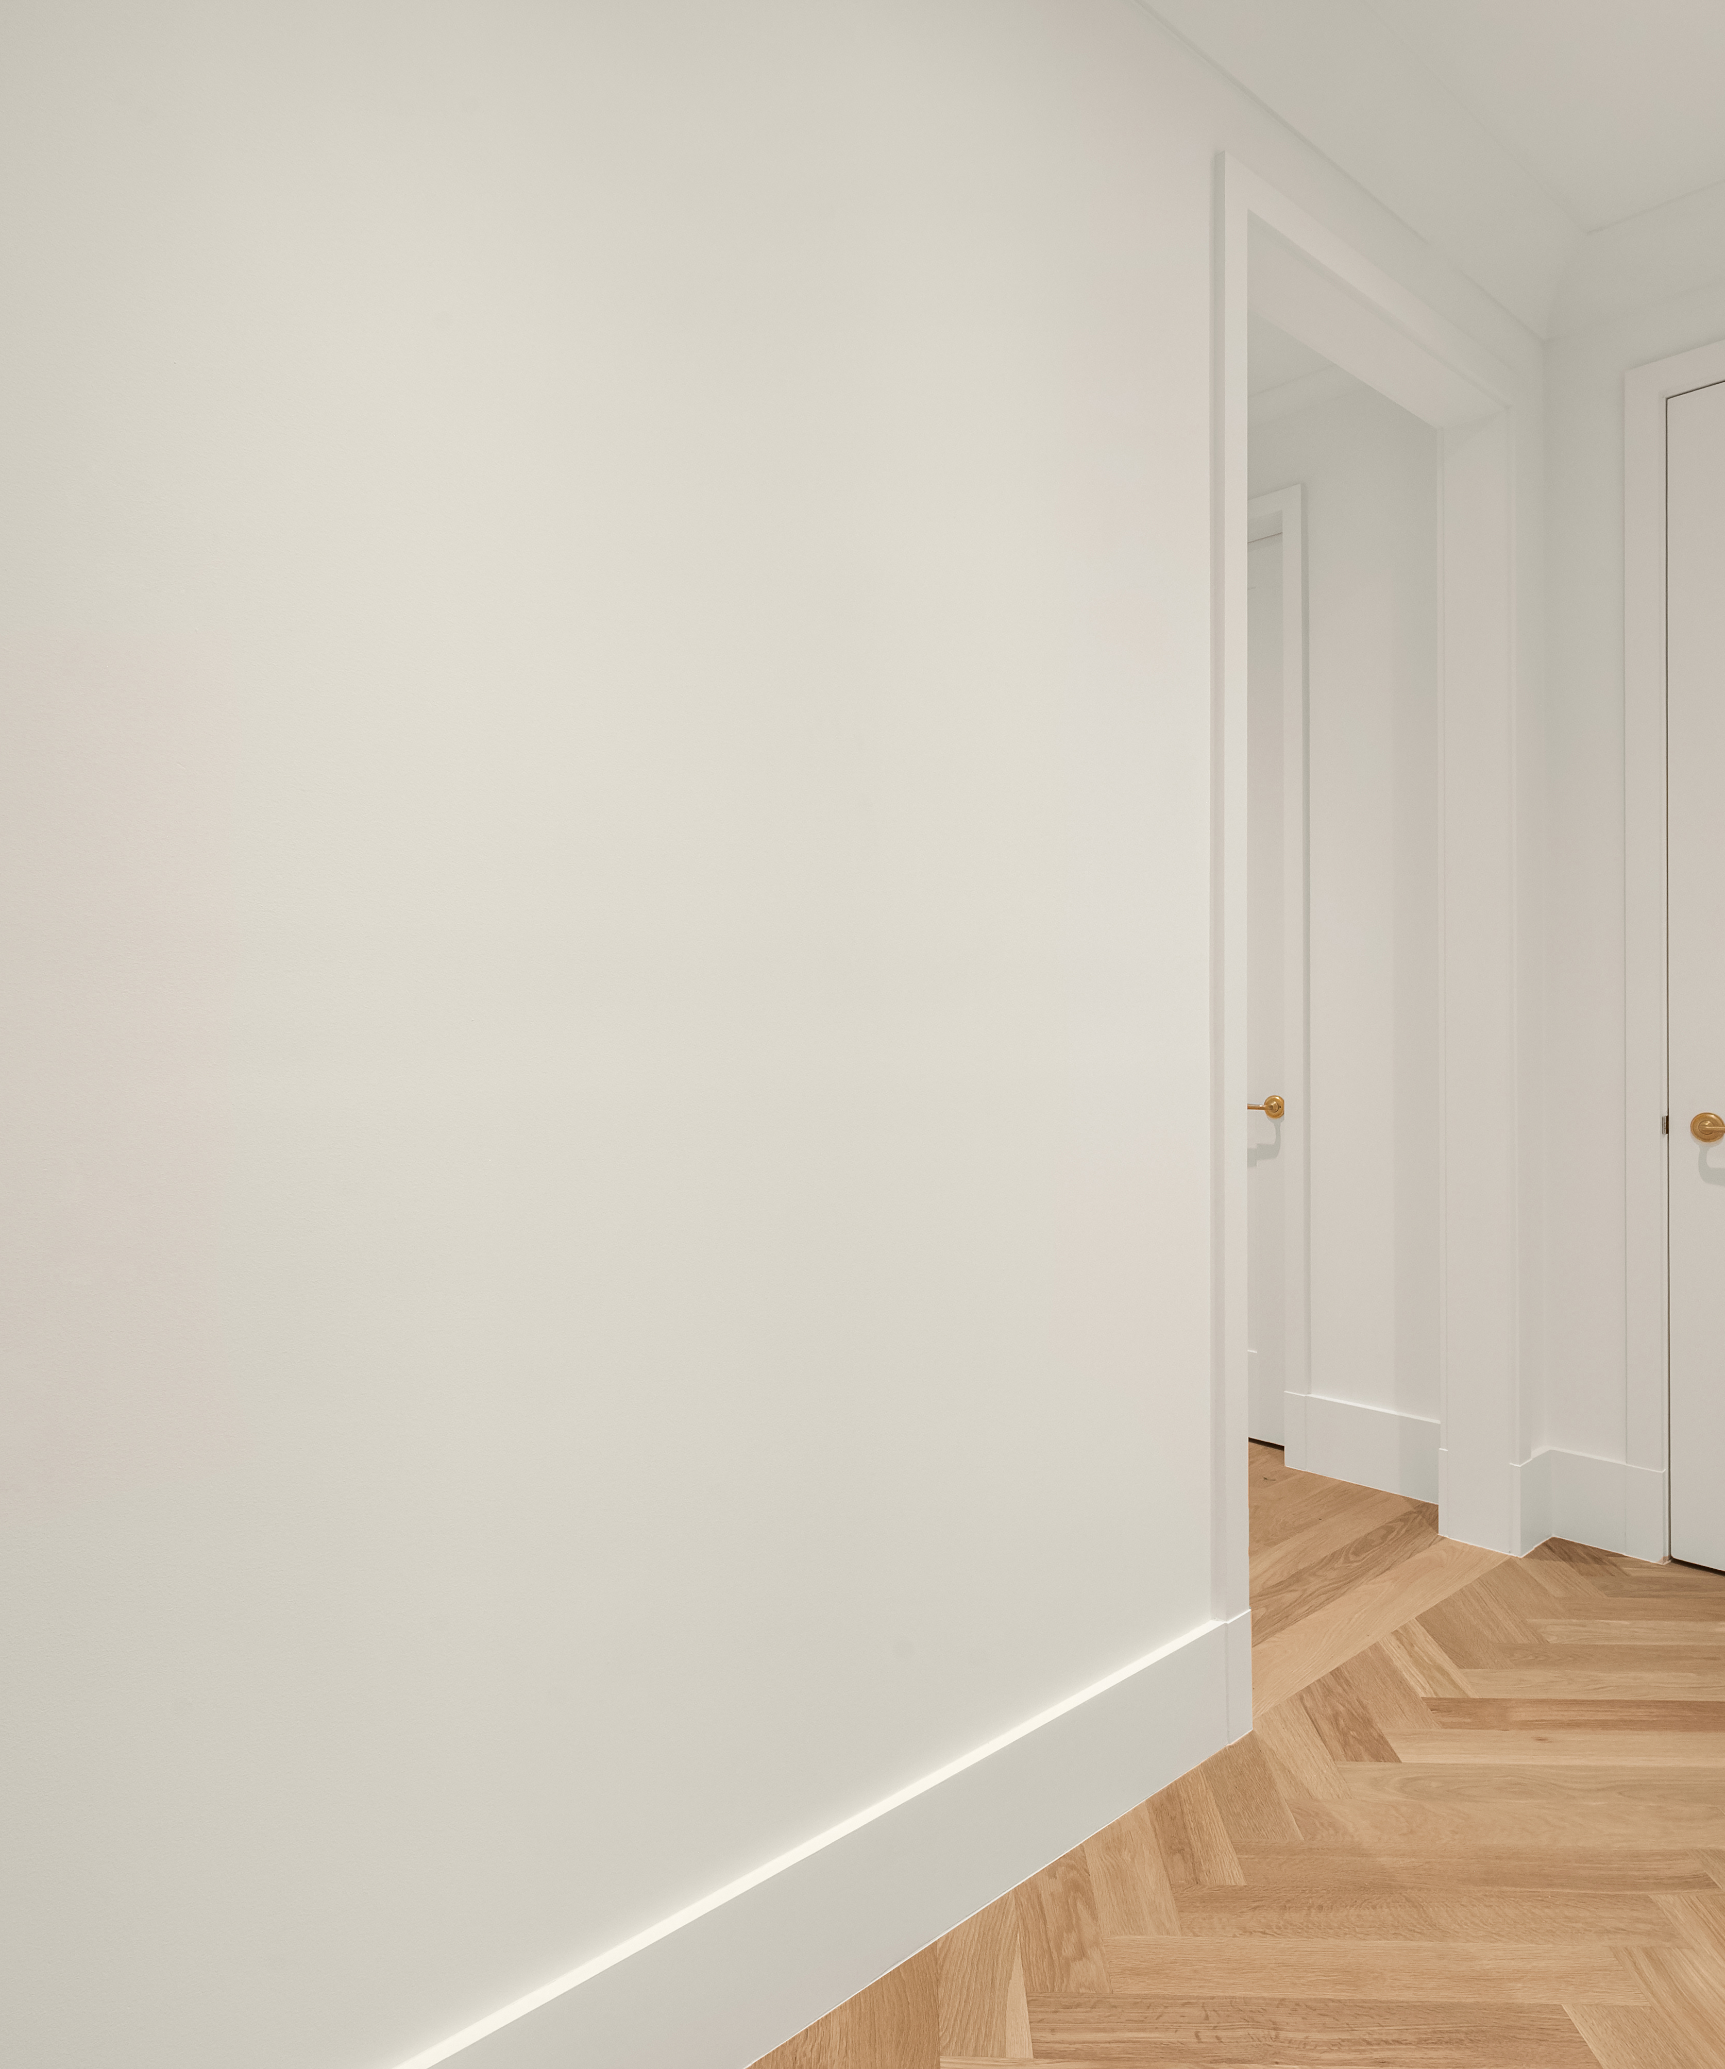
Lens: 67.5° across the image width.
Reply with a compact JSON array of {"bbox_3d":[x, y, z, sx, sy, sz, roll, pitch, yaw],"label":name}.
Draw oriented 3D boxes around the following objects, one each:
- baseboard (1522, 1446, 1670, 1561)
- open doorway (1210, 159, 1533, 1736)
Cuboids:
[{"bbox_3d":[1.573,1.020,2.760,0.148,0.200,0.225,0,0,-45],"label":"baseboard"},{"bbox_3d":[0.963,-0.140,2.483,1.183,2.529,0.172,0,0,-41],"label":"open doorway"}]

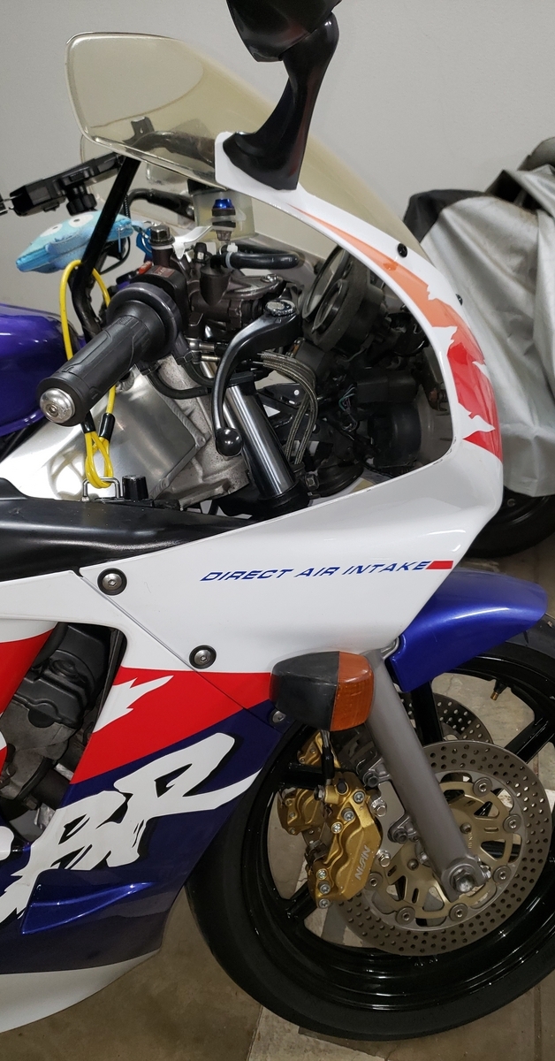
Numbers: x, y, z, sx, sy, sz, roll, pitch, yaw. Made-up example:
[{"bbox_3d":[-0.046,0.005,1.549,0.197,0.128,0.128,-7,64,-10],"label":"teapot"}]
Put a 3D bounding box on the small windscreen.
[{"bbox_3d":[-0.022,-0.358,0.752,0.345,0.190,0.300,-2,15,-9],"label":"small windscreen"}]

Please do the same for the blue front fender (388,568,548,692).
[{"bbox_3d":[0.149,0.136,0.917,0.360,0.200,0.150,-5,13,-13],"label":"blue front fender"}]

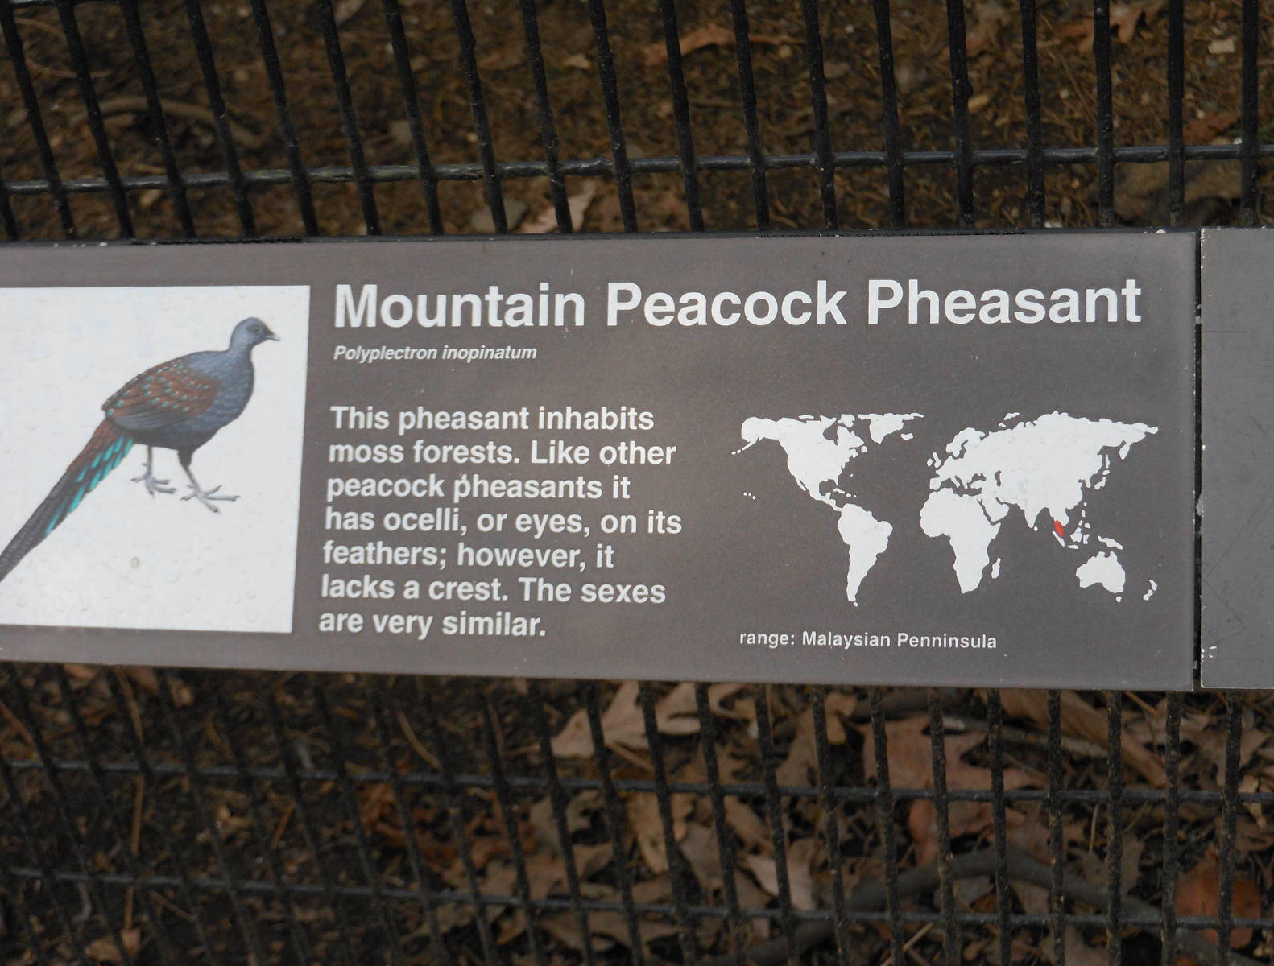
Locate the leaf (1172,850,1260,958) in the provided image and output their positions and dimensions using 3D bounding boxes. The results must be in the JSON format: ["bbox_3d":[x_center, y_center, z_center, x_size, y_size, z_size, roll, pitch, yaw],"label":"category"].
[{"bbox_3d":[0.382,0.275,1.526,0.058,0.020,0.068,25,48,37],"label":"leaf"}]

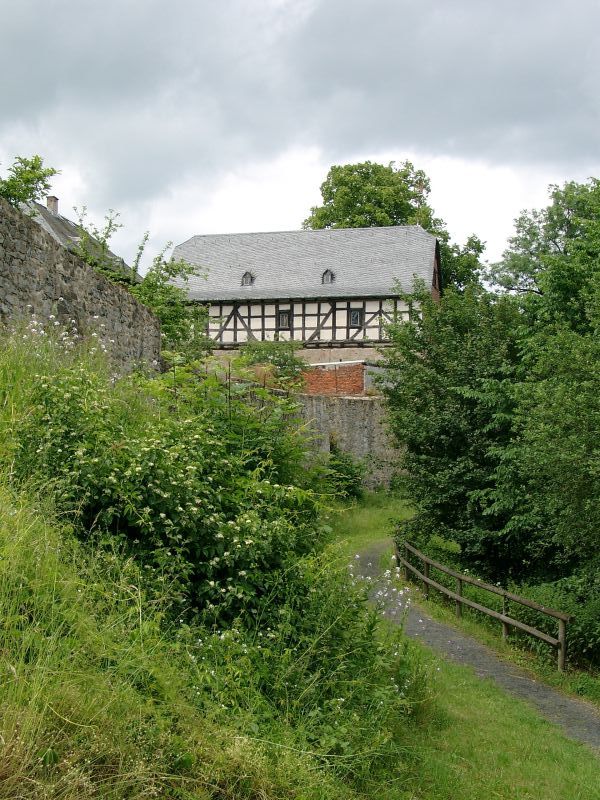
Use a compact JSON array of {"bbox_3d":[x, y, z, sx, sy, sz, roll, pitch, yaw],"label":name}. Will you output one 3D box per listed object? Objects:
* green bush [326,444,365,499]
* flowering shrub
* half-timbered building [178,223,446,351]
[{"bbox_3d":[2.050,3.330,48.500,1.900,2.500,1.800,0,0,0],"label":"green bush"},{"bbox_3d":[-1.340,0.800,10.400,3.000,2.650,2.500,0,0,0],"label":"flowering shrub"},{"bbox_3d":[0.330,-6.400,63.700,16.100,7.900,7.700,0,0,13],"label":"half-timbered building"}]

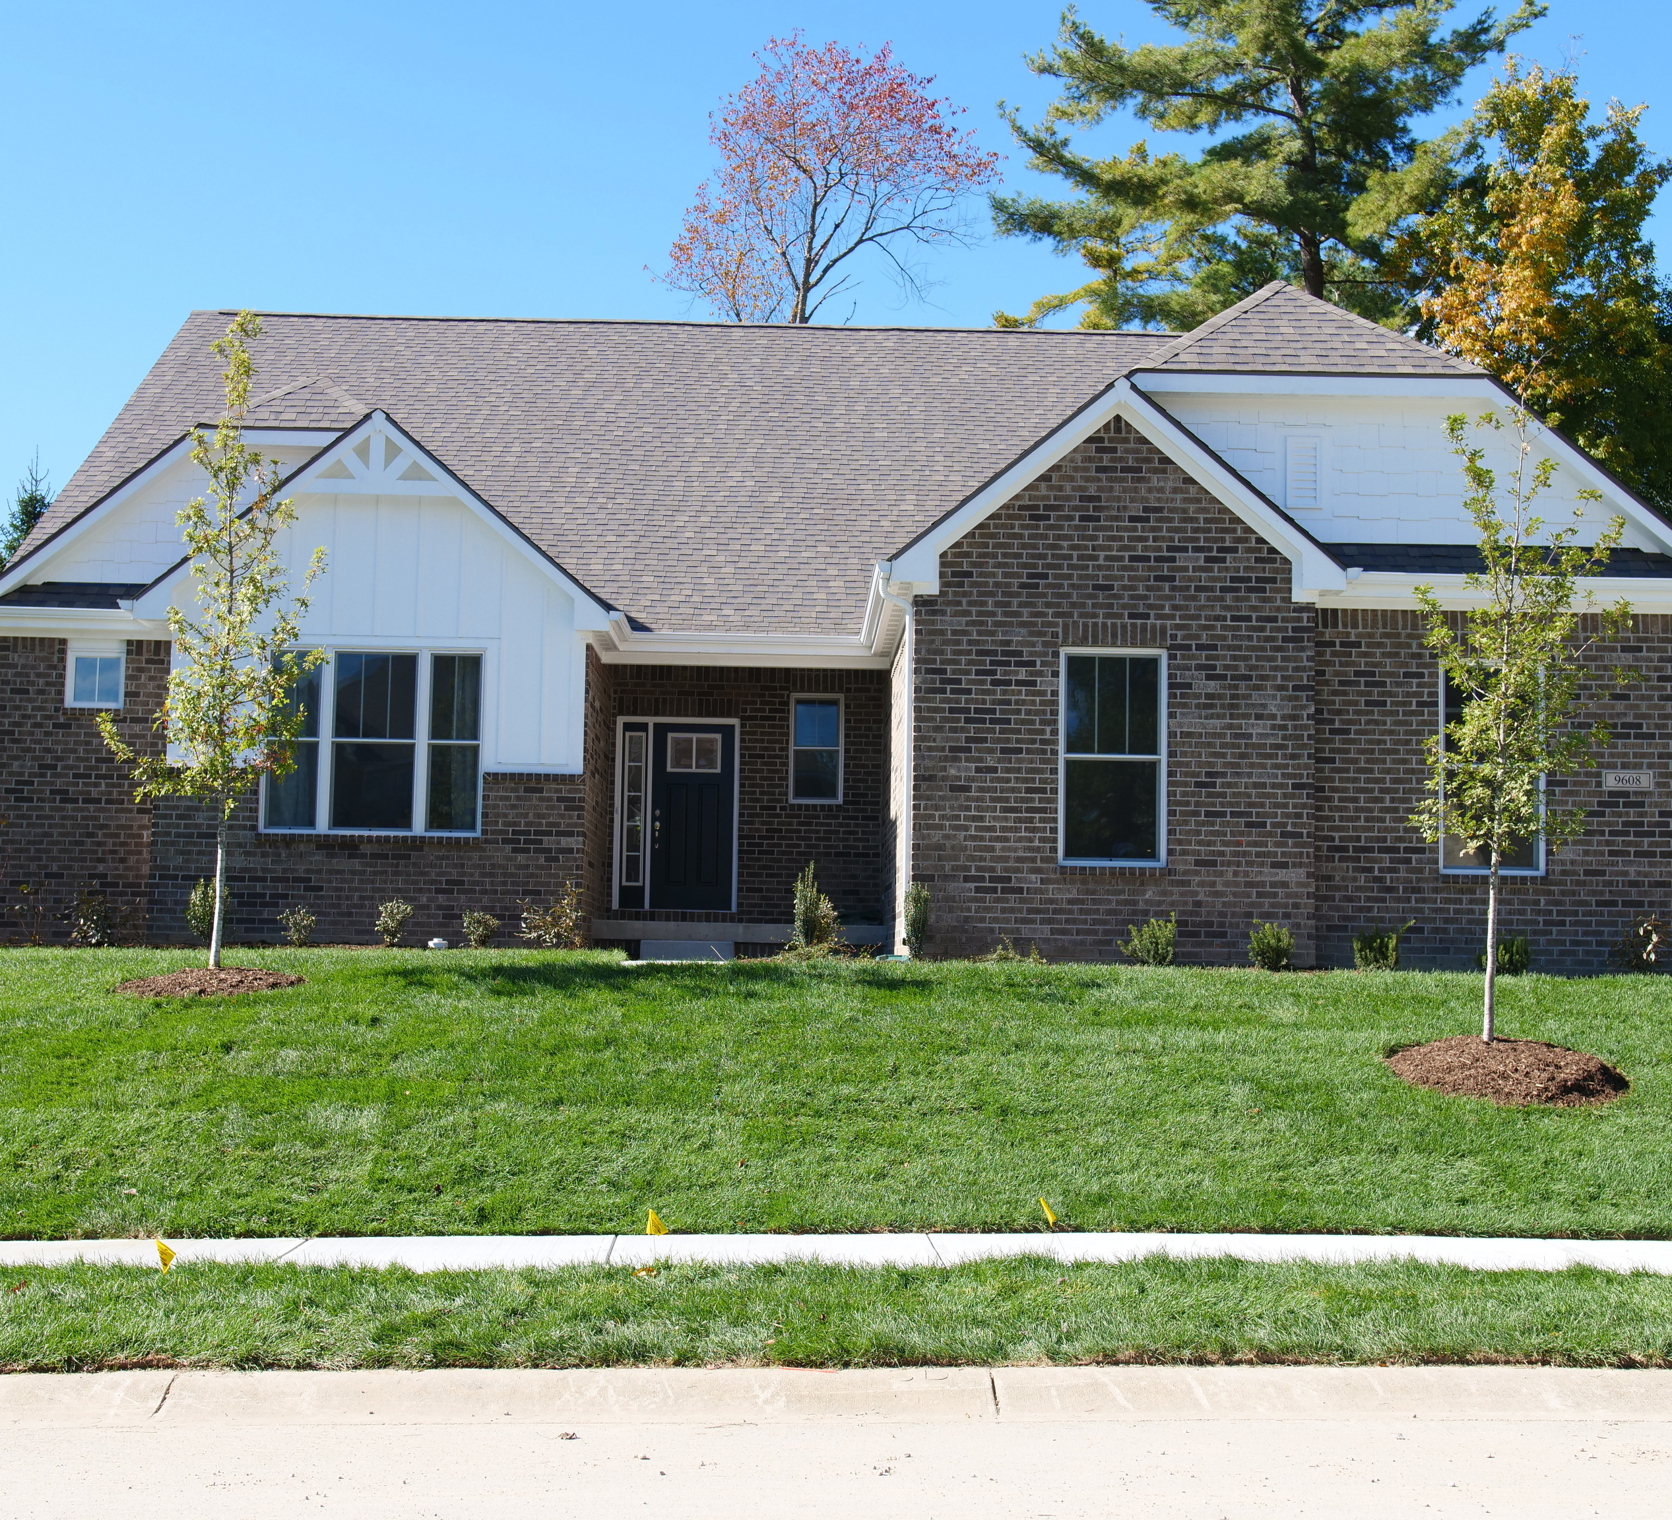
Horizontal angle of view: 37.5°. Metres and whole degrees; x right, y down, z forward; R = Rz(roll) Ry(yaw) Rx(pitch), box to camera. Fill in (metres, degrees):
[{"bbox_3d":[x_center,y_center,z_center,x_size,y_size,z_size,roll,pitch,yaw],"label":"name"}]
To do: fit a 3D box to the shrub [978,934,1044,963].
[{"bbox_3d":[1.385,1.508,19.557,0.542,0.232,0.420,1,-6,0],"label":"shrub"}]

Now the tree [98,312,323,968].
[{"bbox_3d":[-5.040,-0.987,19.848,1.811,5.363,1.750,1,-6,0],"label":"tree"}]

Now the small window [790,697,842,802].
[{"bbox_3d":[-0.221,-0.118,26.933,0.598,1.211,0.100,1,-5,-1],"label":"small window"}]

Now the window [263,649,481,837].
[{"bbox_3d":[-4.389,-0.163,23.333,2.099,1.754,0.120,1,-6,-1],"label":"window"}]

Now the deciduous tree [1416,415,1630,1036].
[{"bbox_3d":[4.439,-0.266,15.884,1.383,4.118,1.380,1,-6,0],"label":"deciduous tree"}]

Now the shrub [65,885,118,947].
[{"bbox_3d":[-6.955,1.466,22.955,0.500,0.610,0.475,1,-5,-1],"label":"shrub"}]

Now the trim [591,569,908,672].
[{"bbox_3d":[-0.879,-1.291,22.615,2.950,0.270,4.600,1,-5,-1],"label":"trim"}]

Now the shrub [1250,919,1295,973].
[{"bbox_3d":[3.487,1.497,19.656,0.381,0.424,0.362,1,-5,-1],"label":"shrub"}]

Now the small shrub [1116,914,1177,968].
[{"bbox_3d":[2.498,1.443,19.745,0.484,0.431,0.460,1,-5,-1],"label":"small shrub"}]

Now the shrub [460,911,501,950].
[{"bbox_3d":[-3.282,1.578,22.753,0.365,0.358,0.350,1,-5,-1],"label":"shrub"}]

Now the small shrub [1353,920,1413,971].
[{"bbox_3d":[4.399,1.506,19.771,0.486,0.426,0.461,1,-5,-1],"label":"small shrub"}]

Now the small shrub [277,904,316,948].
[{"bbox_3d":[-4.983,1.540,22.728,0.350,0.401,0.340,1,-5,-1],"label":"small shrub"}]

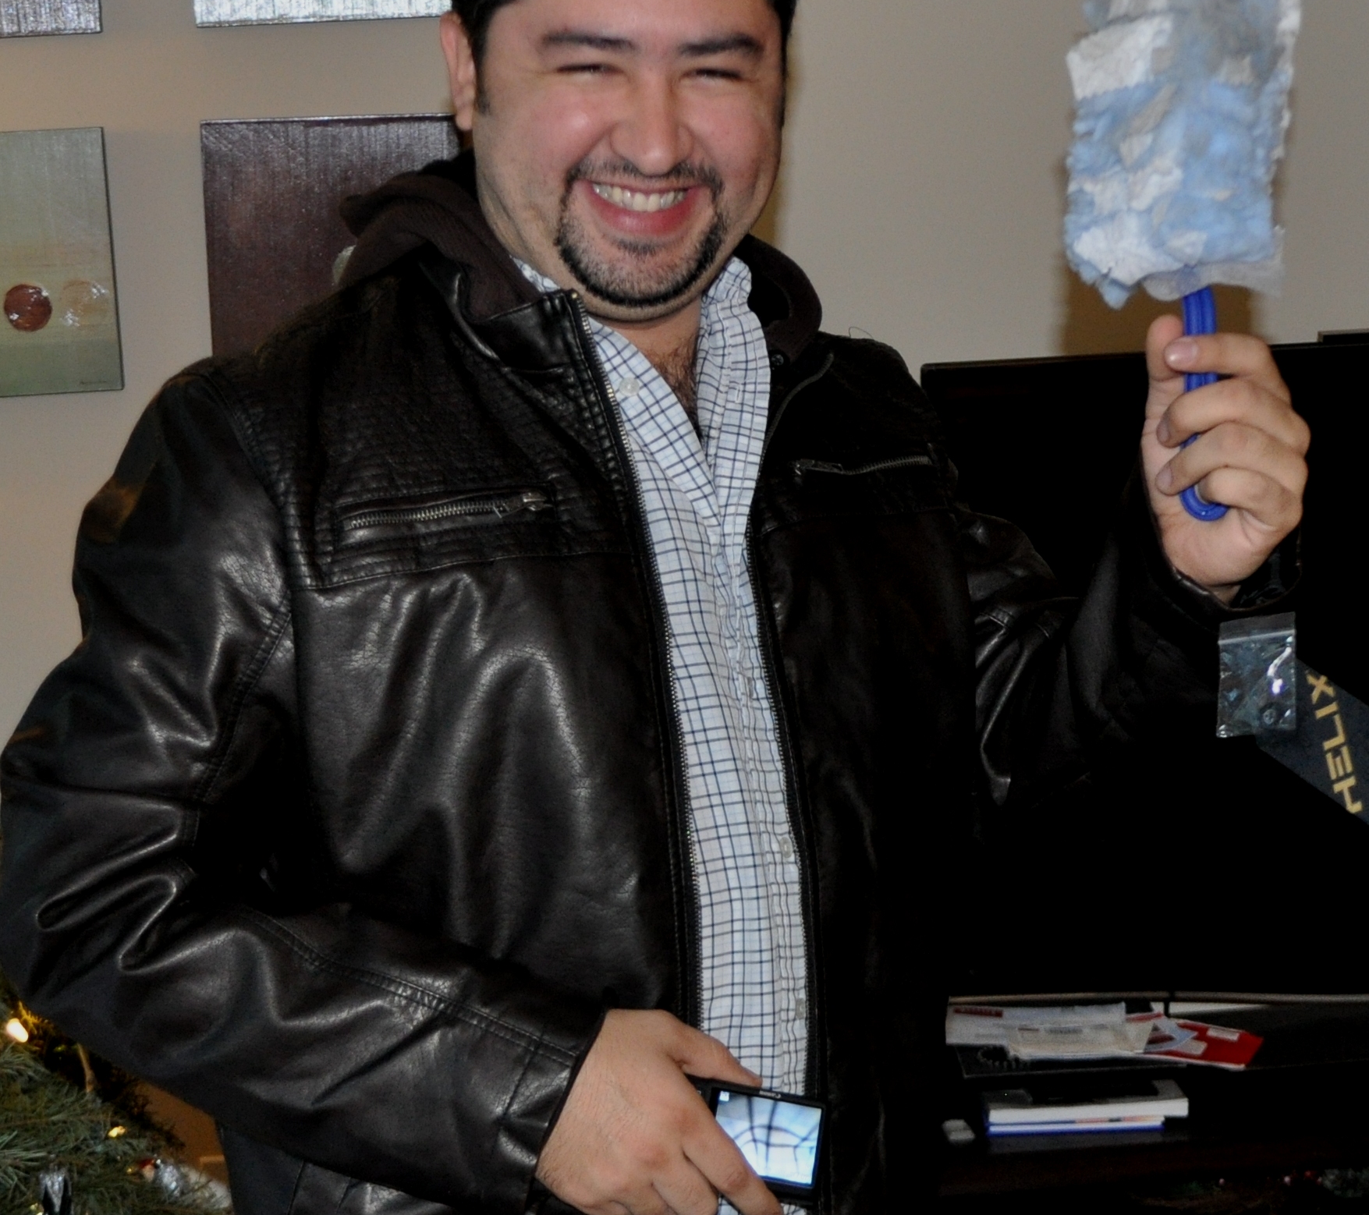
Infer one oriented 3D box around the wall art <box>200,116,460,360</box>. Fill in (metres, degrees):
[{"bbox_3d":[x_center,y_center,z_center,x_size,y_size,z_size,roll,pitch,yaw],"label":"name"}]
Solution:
[{"bbox_3d":[-0.403,-0.416,2.468,0.299,0.299,0.022,-2,6,-3],"label":"wall art"}]

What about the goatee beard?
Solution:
[{"bbox_3d":[-0.022,-0.191,1.090,0.083,0.074,0.052,-1,5,-16],"label":"goatee beard"}]

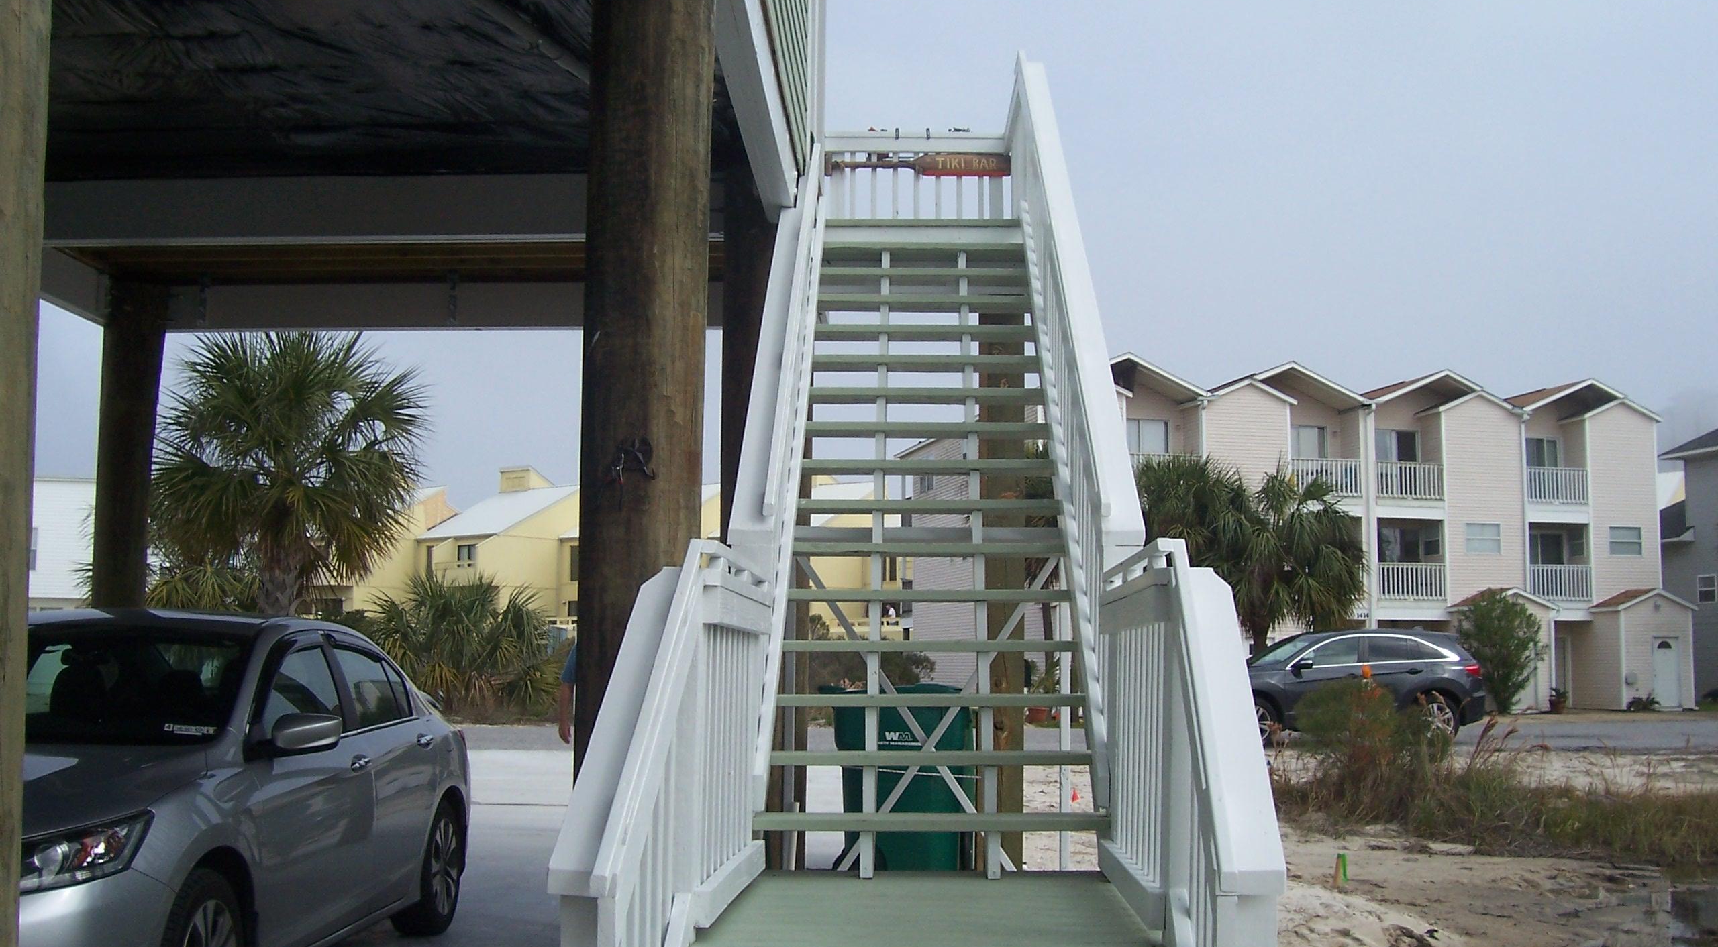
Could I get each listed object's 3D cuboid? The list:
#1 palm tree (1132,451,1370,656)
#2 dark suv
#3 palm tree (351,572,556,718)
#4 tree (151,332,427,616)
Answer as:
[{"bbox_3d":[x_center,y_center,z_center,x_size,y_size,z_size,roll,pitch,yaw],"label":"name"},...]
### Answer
[{"bbox_3d":[7.671,2.181,33.200,4.700,5.100,4.200,0,-5,0],"label":"palm tree"},{"bbox_3d":[6.810,3.116,24.750,4.660,1.660,1.880,0,-5,-5],"label":"dark suv"},{"bbox_3d":[-7.700,3.236,32.000,4.000,2.750,3.500,0,-5,0],"label":"palm tree"},{"bbox_3d":[-7.923,0.845,23.300,3.850,5.900,3.800,0,-5,0],"label":"tree"}]

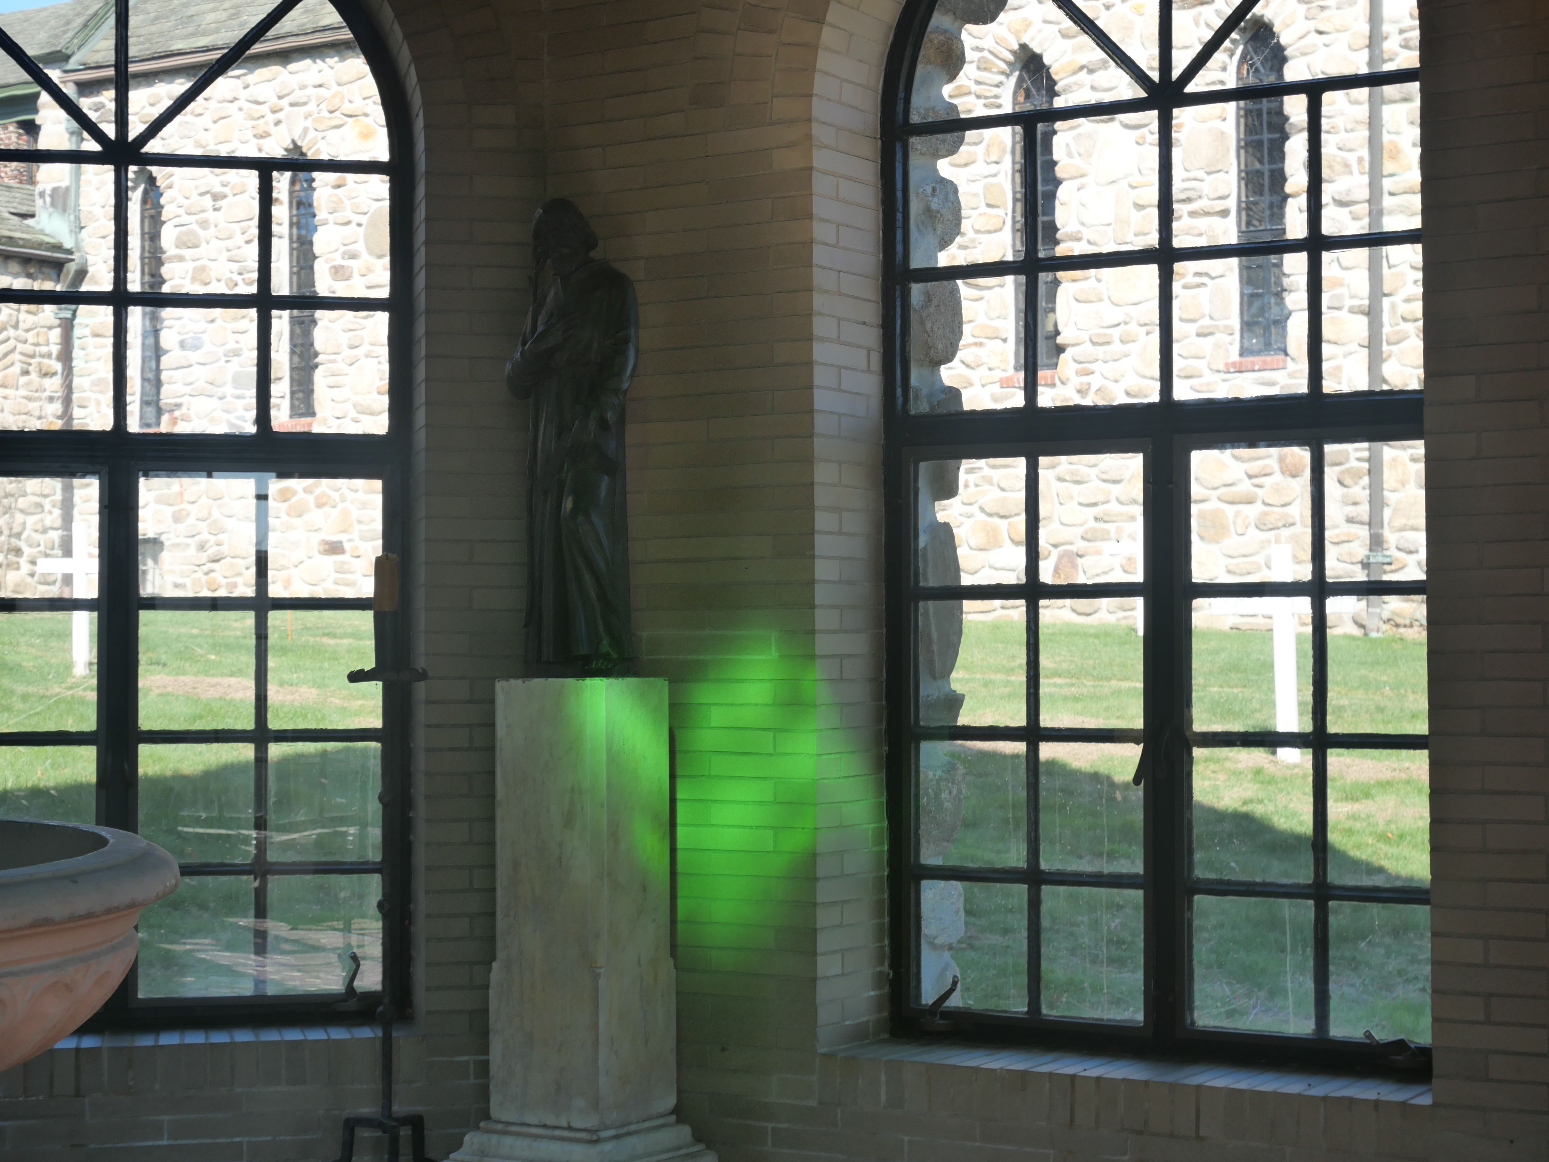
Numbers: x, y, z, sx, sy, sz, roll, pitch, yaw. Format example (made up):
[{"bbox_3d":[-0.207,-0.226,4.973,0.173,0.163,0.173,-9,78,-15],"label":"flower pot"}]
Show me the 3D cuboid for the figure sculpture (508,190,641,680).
[{"bbox_3d":[-0.398,-0.285,5.630,0.265,0.935,0.205,-1,-1,29],"label":"figure sculpture"}]

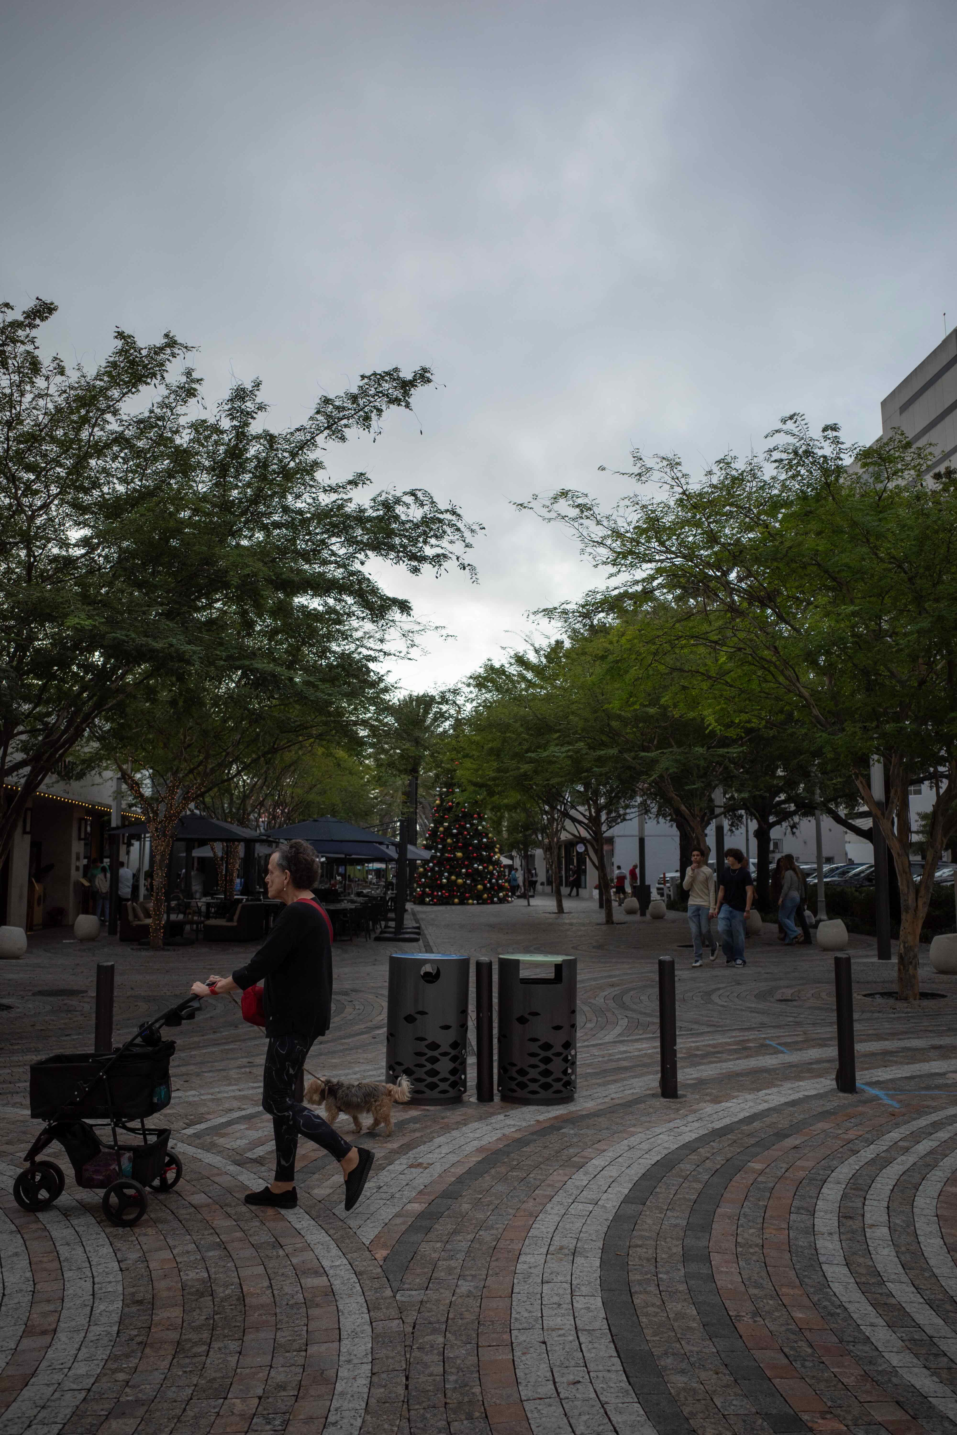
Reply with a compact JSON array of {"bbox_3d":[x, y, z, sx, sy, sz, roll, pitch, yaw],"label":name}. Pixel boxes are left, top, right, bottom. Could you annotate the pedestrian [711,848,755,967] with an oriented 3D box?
[{"bbox_3d":[3.970,2.922,17.436,0.600,1.790,0.380,-3,-8,16],"label":"pedestrian"}]

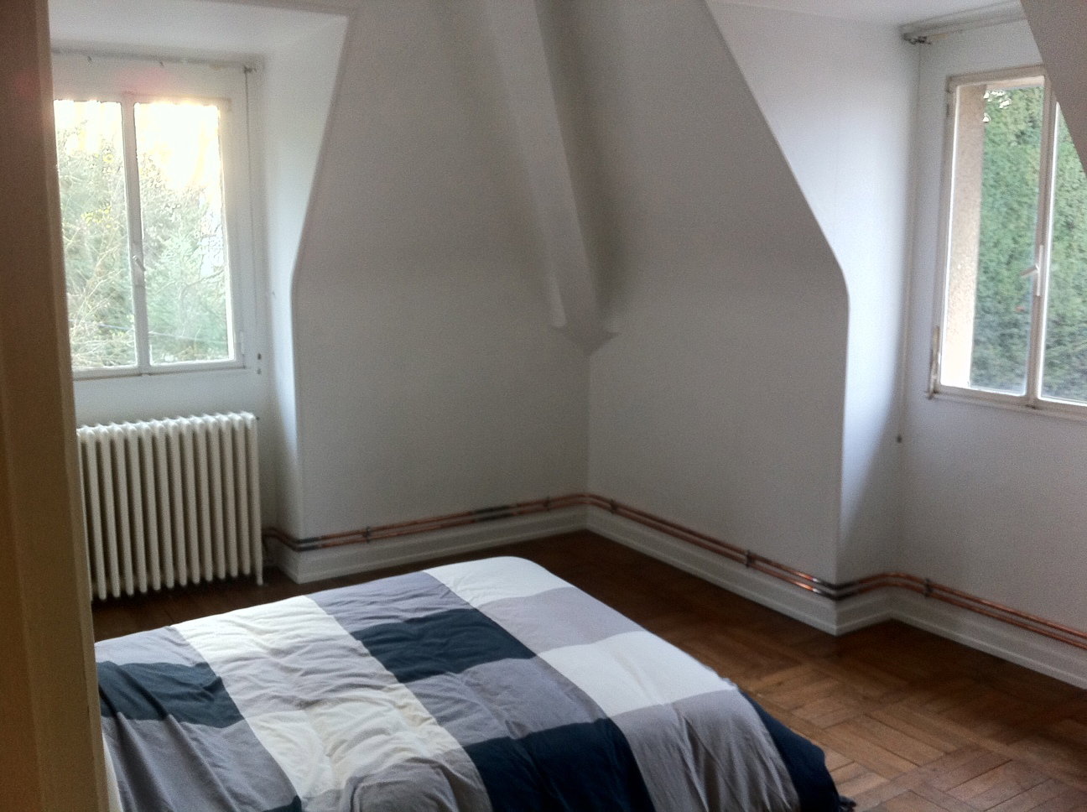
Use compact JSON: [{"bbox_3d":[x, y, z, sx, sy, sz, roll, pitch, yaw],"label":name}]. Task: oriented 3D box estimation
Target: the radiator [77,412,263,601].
[{"bbox_3d":[-1.699,0.466,4.902,0.870,0.805,0.177,-6,11,-32],"label":"radiator"}]

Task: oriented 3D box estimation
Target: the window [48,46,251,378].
[{"bbox_3d":[-1.800,-0.816,4.875,1.003,1.391,0.099,-6,11,-32],"label":"window"}]

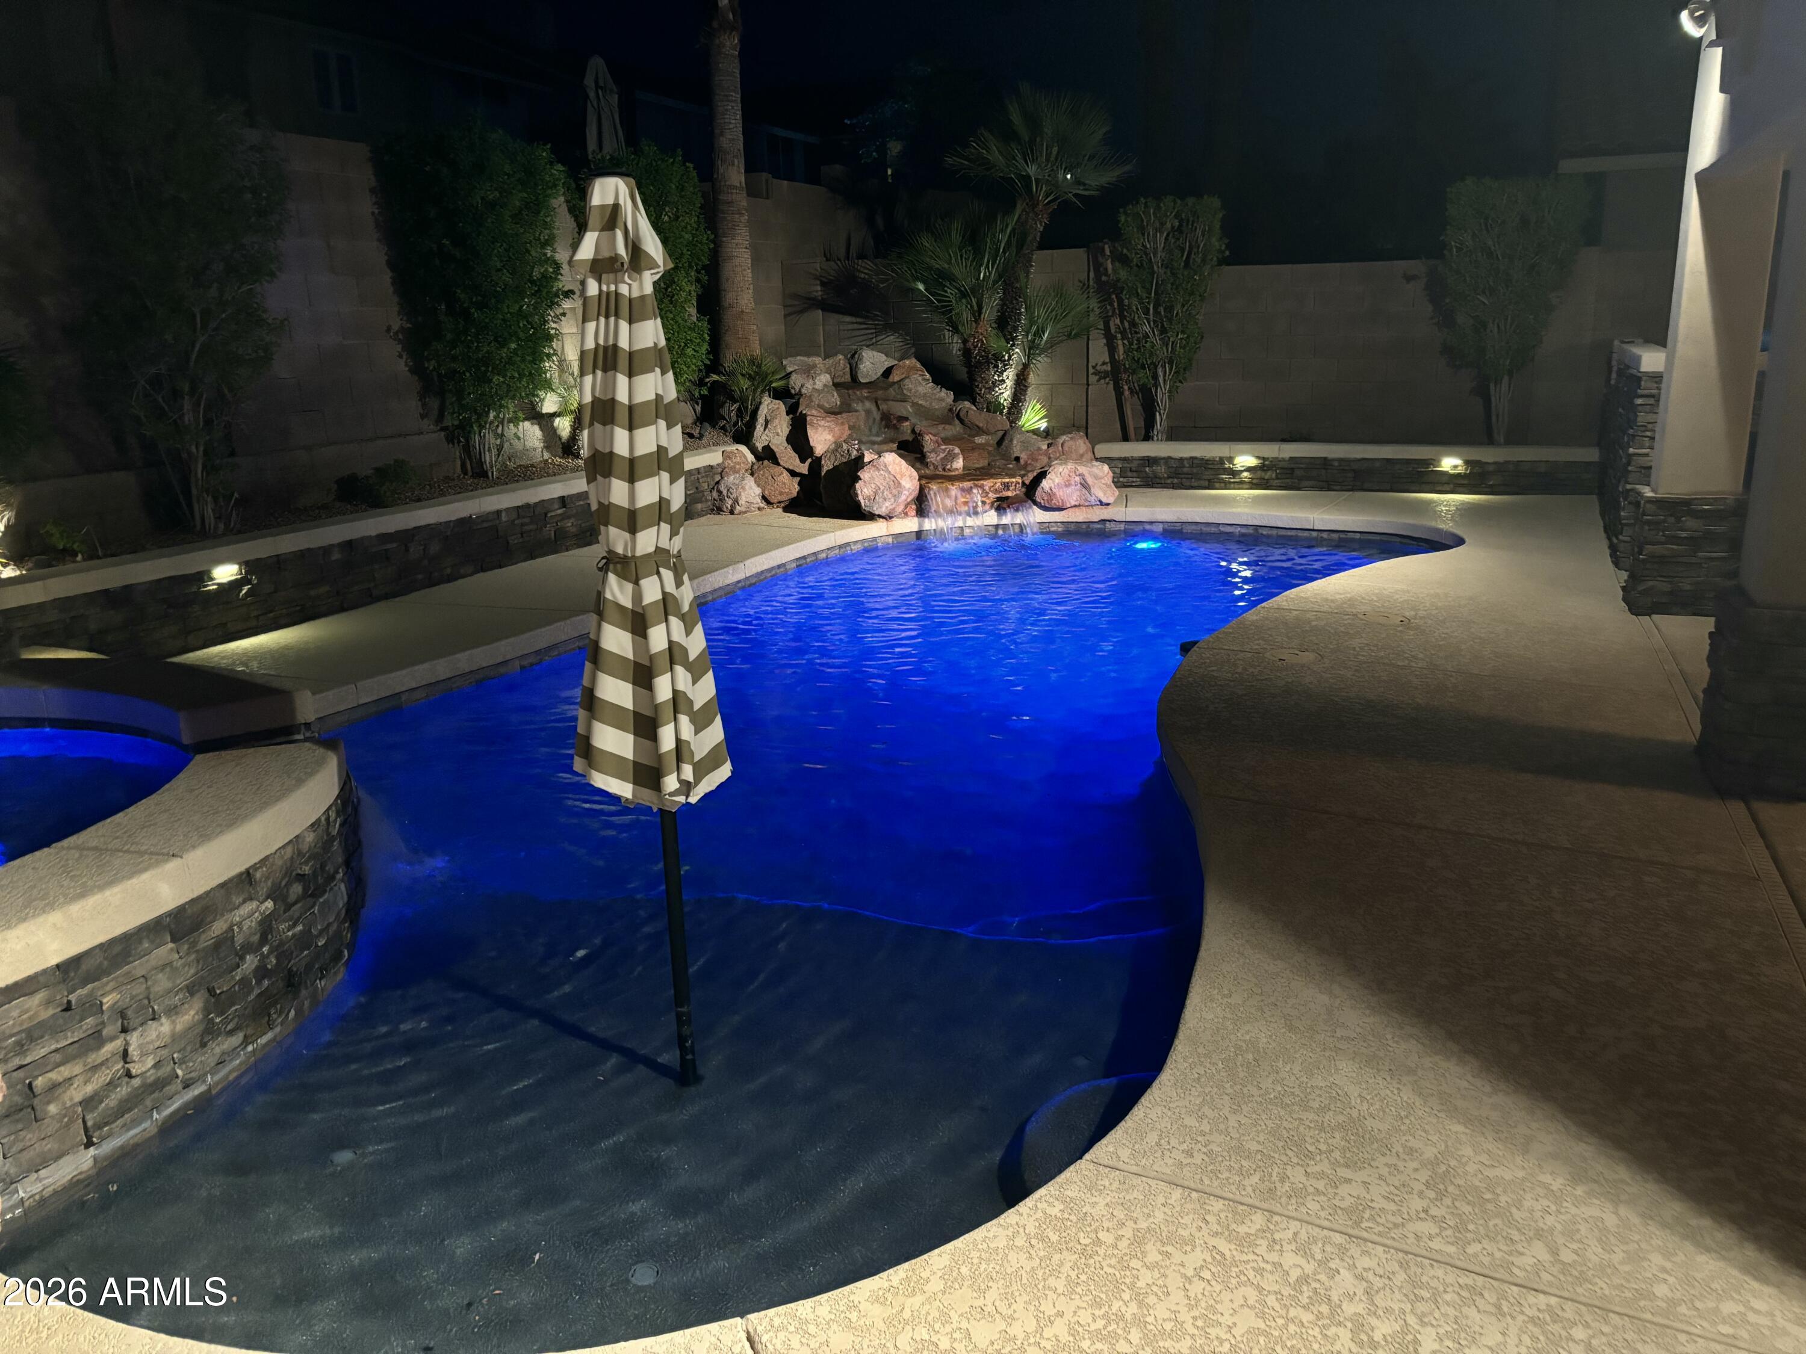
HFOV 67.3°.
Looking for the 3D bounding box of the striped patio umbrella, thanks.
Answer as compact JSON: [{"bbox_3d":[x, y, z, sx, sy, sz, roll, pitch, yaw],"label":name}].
[{"bbox_3d":[-0.545,-0.024,2.950,0.360,2.039,0.360,-5,15,-10],"label":"striped patio umbrella"}]

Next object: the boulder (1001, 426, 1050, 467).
[{"bbox_3d":[1.004,-1.870,11.100,0.404,0.354,0.380,4,15,20],"label":"boulder"}]

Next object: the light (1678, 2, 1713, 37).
[{"bbox_3d":[3.458,-2.869,5.900,0.150,0.170,0.180,-12,18,-38],"label":"light"}]

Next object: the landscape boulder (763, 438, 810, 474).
[{"bbox_3d":[-0.944,-1.790,11.000,0.366,0.295,0.340,4,15,20],"label":"landscape boulder"}]

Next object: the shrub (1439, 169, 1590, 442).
[{"bbox_3d":[4.838,-2.888,10.808,1.080,2.050,0.900,4,15,23],"label":"shrub"}]

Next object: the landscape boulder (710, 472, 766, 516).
[{"bbox_3d":[-1.296,-1.423,10.650,0.432,0.376,0.380,4,15,20],"label":"landscape boulder"}]

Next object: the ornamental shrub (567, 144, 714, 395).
[{"bbox_3d":[-2.048,-2.968,10.695,0.850,2.280,1.100,4,15,23],"label":"ornamental shrub"}]

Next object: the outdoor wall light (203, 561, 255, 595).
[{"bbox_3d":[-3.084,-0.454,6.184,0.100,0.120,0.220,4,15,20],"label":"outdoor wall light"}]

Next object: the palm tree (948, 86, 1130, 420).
[{"bbox_3d":[1.225,-3.706,12.211,1.626,2.990,1.500,4,15,20],"label":"palm tree"}]

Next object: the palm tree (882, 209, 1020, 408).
[{"bbox_3d":[0.425,-3.153,12.005,1.211,1.871,1.200,-1,14,0],"label":"palm tree"}]

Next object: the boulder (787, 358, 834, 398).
[{"bbox_3d":[-0.804,-2.583,11.800,0.417,0.384,0.380,4,15,20],"label":"boulder"}]

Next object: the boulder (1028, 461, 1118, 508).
[{"bbox_3d":[1.331,-1.505,10.628,0.700,0.365,0.550,0,14,7],"label":"boulder"}]

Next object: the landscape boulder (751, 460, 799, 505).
[{"bbox_3d":[-1.044,-1.588,11.099,0.388,0.355,0.380,-3,14,-5],"label":"landscape boulder"}]

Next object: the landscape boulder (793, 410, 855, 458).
[{"bbox_3d":[-0.648,-1.980,11.032,0.502,0.375,0.450,-2,14,-3],"label":"landscape boulder"}]

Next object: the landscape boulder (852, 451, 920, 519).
[{"bbox_3d":[-0.123,-1.455,10.277,0.511,0.505,0.500,-2,14,0],"label":"landscape boulder"}]

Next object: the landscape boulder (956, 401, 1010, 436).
[{"bbox_3d":[0.675,-2.208,11.595,0.470,0.265,0.400,-1,14,3],"label":"landscape boulder"}]

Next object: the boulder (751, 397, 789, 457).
[{"bbox_3d":[-1.096,-2.034,11.150,0.325,0.503,0.340,4,15,20],"label":"boulder"}]

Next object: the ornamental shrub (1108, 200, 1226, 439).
[{"bbox_3d":[2.360,-3.149,12.106,1.058,2.156,0.850,4,15,20],"label":"ornamental shrub"}]

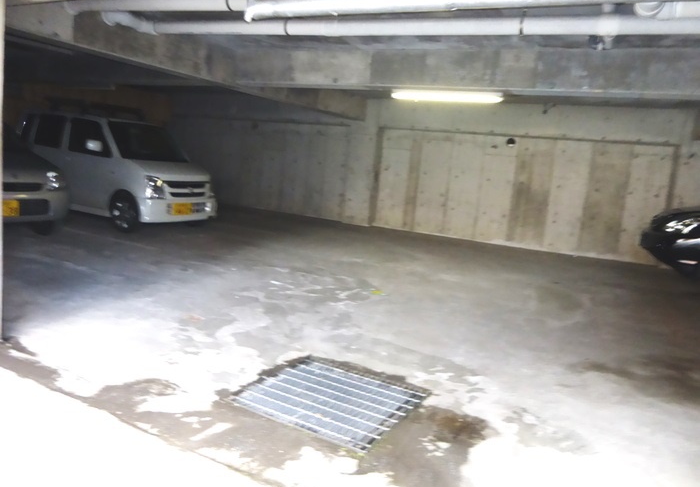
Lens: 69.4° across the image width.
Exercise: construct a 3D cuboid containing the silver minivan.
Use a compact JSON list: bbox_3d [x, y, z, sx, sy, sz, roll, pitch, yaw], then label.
[{"bbox_3d":[-3.725,-1.197,8.152,3.395,1.645,1.475,10,11,28],"label":"silver minivan"}]

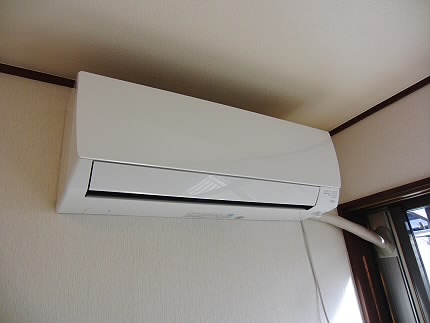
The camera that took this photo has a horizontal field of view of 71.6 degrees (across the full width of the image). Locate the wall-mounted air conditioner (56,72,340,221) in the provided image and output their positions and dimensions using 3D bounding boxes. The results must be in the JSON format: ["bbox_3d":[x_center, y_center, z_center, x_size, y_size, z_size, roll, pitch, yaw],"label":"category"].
[{"bbox_3d":[0.024,0.009,0.833,0.790,0.250,0.191,8,-26,-32],"label":"wall-mounted air conditioner"}]

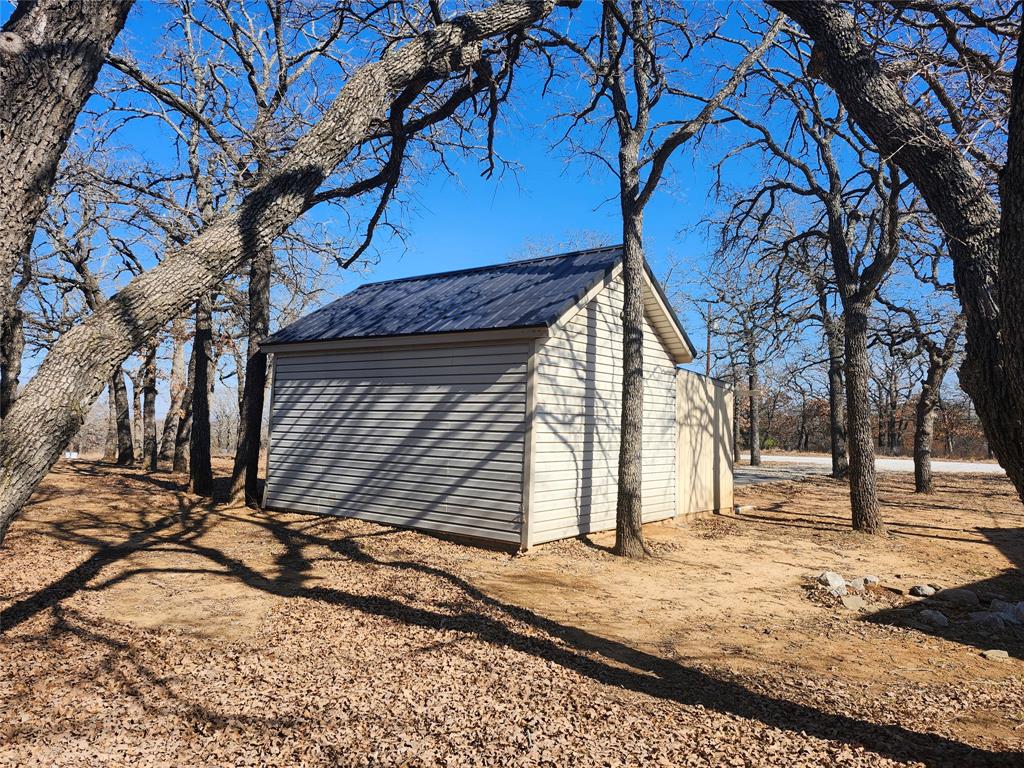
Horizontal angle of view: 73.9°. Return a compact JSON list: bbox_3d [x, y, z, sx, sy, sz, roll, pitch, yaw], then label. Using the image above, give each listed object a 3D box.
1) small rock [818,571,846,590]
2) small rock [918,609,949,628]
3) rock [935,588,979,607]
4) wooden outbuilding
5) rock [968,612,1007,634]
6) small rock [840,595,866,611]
[{"bbox_3d":[3.040,1.856,6.455,0.242,0.143,0.192,0,-4,25],"label":"small rock"},{"bbox_3d":[3.249,1.801,5.247,0.212,0.112,0.168,-1,-4,32],"label":"small rock"},{"bbox_3d":[3.915,1.872,5.995,0.345,0.120,0.250,-1,-4,33],"label":"rock"},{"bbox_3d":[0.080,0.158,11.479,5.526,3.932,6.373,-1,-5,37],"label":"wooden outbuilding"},{"bbox_3d":[3.589,1.801,5.138,0.264,0.117,0.209,-1,-4,35],"label":"rock"},{"bbox_3d":[2.871,1.830,5.721,0.199,0.095,0.158,0,-4,27],"label":"small rock"}]

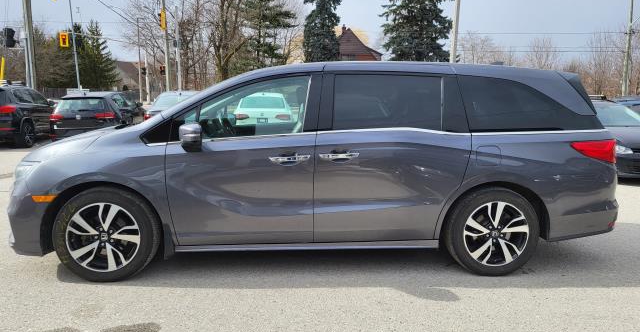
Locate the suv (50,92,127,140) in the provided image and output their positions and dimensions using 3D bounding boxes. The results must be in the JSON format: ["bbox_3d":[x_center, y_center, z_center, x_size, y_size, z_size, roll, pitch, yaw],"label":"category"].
[{"bbox_3d":[-6.878,-1.538,15.340,1.800,1.470,4.300,-1,8,-10],"label":"suv"}]

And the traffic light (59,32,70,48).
[{"bbox_3d":[-18.603,-9.152,35.000,0.650,1.130,0.350,-3,9,-20],"label":"traffic light"}]

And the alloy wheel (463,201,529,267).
[{"bbox_3d":[1.384,0.524,3.894,0.520,0.520,0.200,0,9,-5],"label":"alloy wheel"}]

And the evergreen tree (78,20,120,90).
[{"bbox_3d":[-24.450,-11.451,53.686,4.500,9.290,4.500,0,8,0],"label":"evergreen tree"}]

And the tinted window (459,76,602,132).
[{"bbox_3d":[1.700,-0.494,3.803,1.260,0.460,0.200,0,9,-5],"label":"tinted window"}]

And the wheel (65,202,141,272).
[{"bbox_3d":[-1.599,0.514,3.644,0.520,0.520,0.200,0,9,-5],"label":"wheel"}]

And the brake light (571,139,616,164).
[{"bbox_3d":[2.162,-0.119,3.882,0.450,0.210,0.250,0,9,-5],"label":"brake light"}]

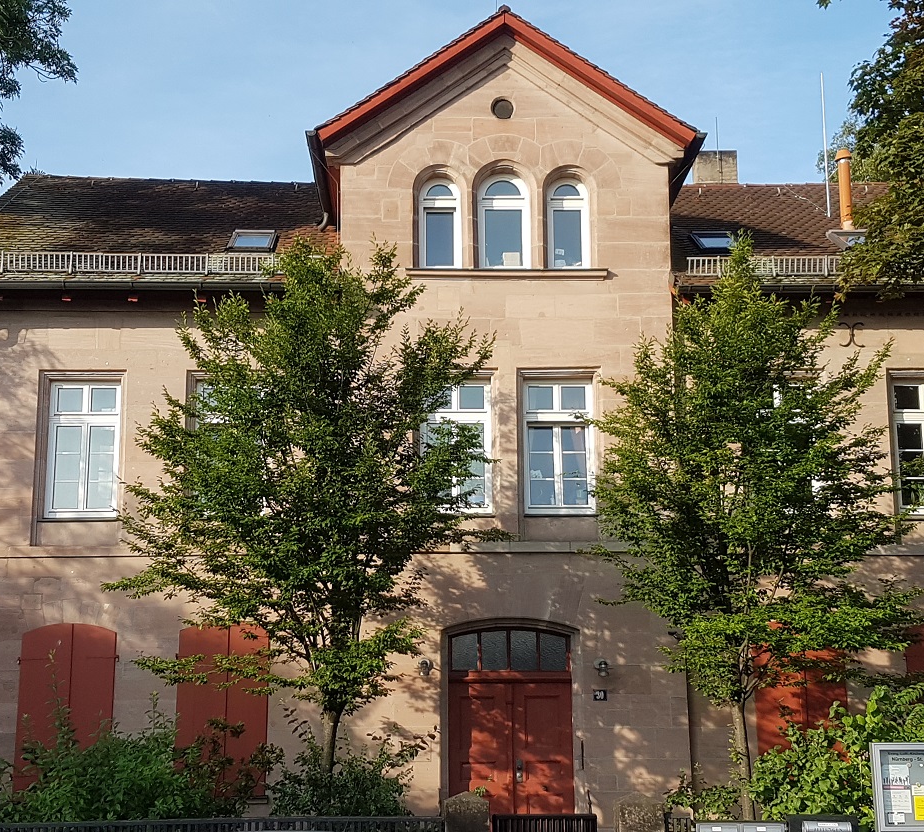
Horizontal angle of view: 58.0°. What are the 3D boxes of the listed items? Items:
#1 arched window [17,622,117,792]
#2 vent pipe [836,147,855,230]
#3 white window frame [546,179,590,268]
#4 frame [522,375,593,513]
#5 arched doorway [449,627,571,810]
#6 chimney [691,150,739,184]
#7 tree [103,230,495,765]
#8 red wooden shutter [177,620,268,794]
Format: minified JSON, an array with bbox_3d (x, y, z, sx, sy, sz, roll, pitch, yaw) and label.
[{"bbox_3d":[-5.063,3.724,10.647,1.229,2.127,0.090,0,-7,-2],"label":"arched window"},{"bbox_3d":[5.886,-3.478,12.800,0.240,1.272,0.240,0,-7,-2],"label":"vent pipe"},{"bbox_3d":[1.469,-2.660,11.498,0.611,1.284,0.140,0,-7,-2],"label":"white window frame"},{"bbox_3d":[1.303,0.405,11.136,0.967,1.835,0.140,0,-7,-2],"label":"frame"},{"bbox_3d":[0.625,4.034,10.708,1.624,2.651,0.250,0,-7,-2],"label":"arched doorway"},{"bbox_3d":[4.635,-4.525,15.300,0.844,0.800,0.650,0,-7,-2],"label":"chimney"},{"bbox_3d":[-1.733,1.431,9.000,4.233,6.584,3.700,0,-7,-2],"label":"tree"},{"bbox_3d":[-3.086,3.776,10.723,1.184,2.141,0.090,0,-7,-2],"label":"red wooden shutter"}]

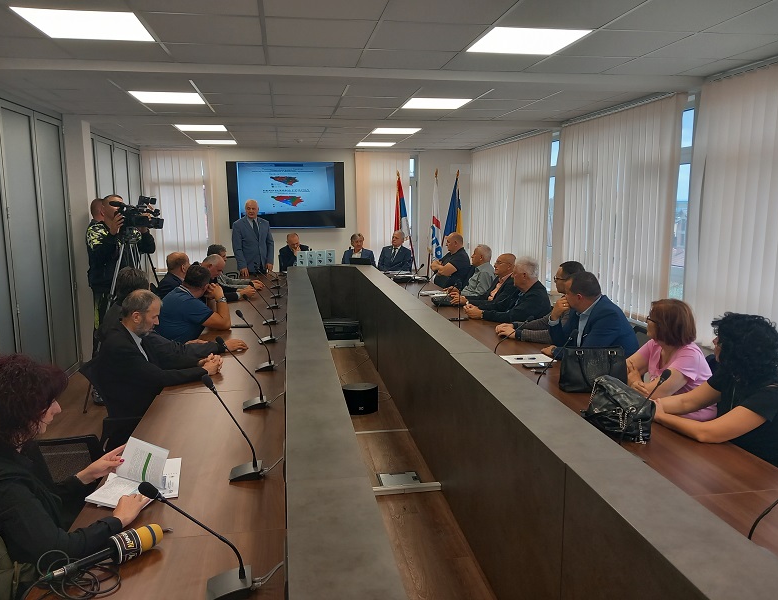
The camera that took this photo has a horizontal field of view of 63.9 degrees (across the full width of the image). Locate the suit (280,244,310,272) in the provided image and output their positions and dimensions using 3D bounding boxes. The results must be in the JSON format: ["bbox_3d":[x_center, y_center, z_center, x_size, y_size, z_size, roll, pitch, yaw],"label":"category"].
[{"bbox_3d":[-1.391,-0.520,9.144,0.520,0.680,0.450,-2,9,-9],"label":"suit"}]

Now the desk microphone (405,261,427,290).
[{"bbox_3d":[0.264,-0.242,6.741,0.280,0.340,0.130,-2,9,-9],"label":"desk microphone"}]

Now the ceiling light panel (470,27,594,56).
[{"bbox_3d":[0.802,-1.511,3.649,0.590,0.040,0.590,-2,9,-9],"label":"ceiling light panel"}]

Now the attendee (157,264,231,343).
[{"bbox_3d":[-1.504,0.350,4.898,0.760,1.260,0.560,-6,10,-34],"label":"attendee"}]

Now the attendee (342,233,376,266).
[{"bbox_3d":[-0.448,-0.336,9.302,0.530,1.310,0.800,-1,9,-3],"label":"attendee"}]

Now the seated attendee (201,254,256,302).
[{"bbox_3d":[-1.857,0.121,6.608,0.830,1.240,0.520,-2,9,-9],"label":"seated attendee"}]

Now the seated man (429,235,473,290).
[{"bbox_3d":[0.720,-0.155,7.776,0.740,1.370,0.540,-1,9,-6],"label":"seated man"}]

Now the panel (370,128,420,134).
[{"bbox_3d":[0.102,-2.169,7.987,0.590,0.040,0.590,-2,9,-9],"label":"panel"}]

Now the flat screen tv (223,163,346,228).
[{"bbox_3d":[-1.710,-1.751,10.510,1.930,1.100,0.070,-2,9,-9],"label":"flat screen tv"}]

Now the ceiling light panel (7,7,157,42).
[{"bbox_3d":[-1.673,-1.537,3.490,0.600,0.040,0.600,-2,9,-9],"label":"ceiling light panel"}]

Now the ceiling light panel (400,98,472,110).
[{"bbox_3d":[0.438,-1.844,5.858,0.590,0.040,0.590,-2,9,-9],"label":"ceiling light panel"}]

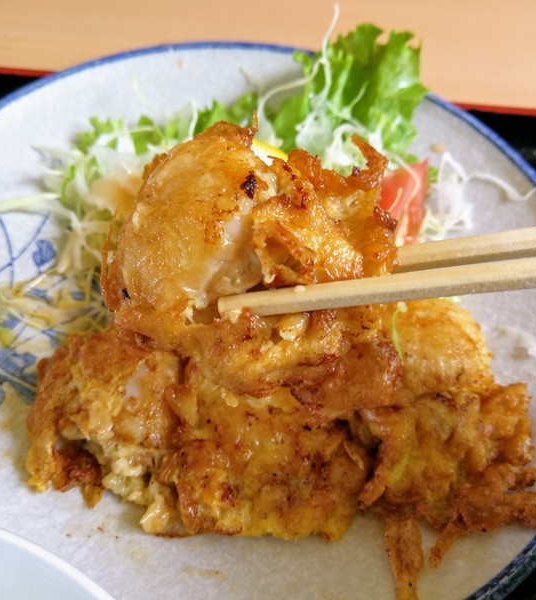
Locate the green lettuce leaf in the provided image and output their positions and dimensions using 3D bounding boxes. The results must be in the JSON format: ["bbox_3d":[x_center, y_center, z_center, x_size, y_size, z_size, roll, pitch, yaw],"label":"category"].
[{"bbox_3d":[0.031,-0.076,0.237,0.060,0.038,0.042,5,55,0],"label":"green lettuce leaf"}]

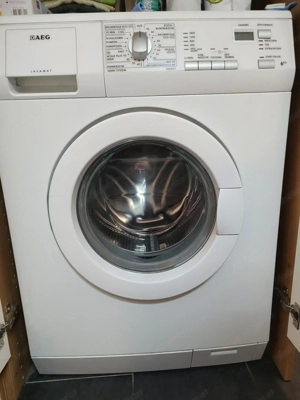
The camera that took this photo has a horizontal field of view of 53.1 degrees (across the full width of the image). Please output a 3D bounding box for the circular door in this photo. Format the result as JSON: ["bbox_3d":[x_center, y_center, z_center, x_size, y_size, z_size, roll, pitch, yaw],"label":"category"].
[{"bbox_3d":[-0.005,0.022,0.643,0.415,0.415,0.060,-2,15,-3],"label":"circular door"}]

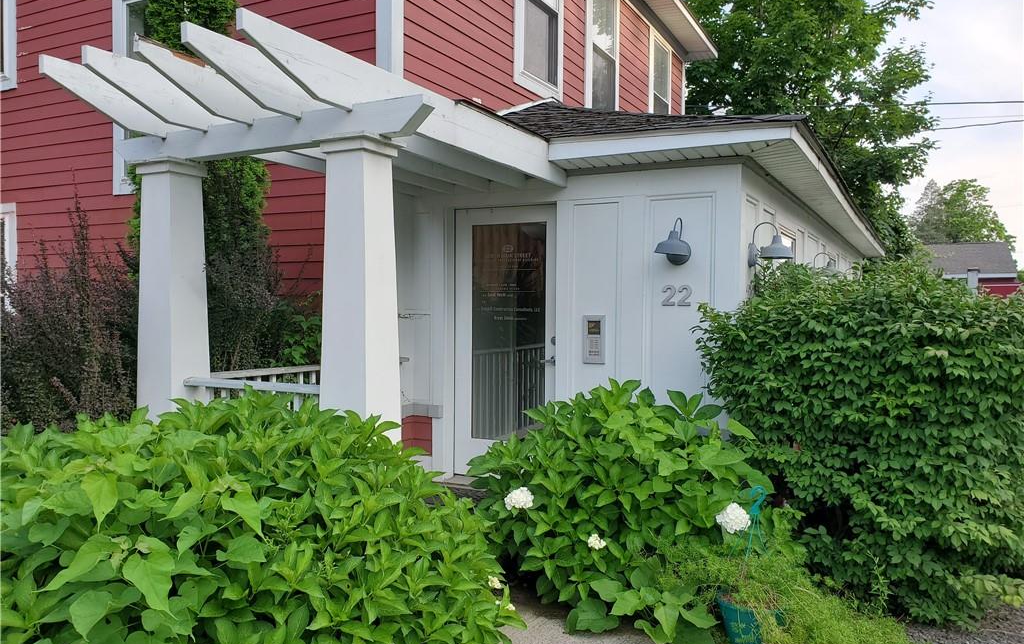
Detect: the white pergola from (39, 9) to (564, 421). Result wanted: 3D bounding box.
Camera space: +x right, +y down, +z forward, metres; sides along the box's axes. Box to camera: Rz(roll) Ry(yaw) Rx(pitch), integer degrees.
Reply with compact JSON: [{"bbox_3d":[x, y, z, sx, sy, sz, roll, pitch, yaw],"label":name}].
[{"bbox_3d":[-0.767,0.111,4.300,1.960,2.540,2.880,2,2,28],"label":"white pergola"}]

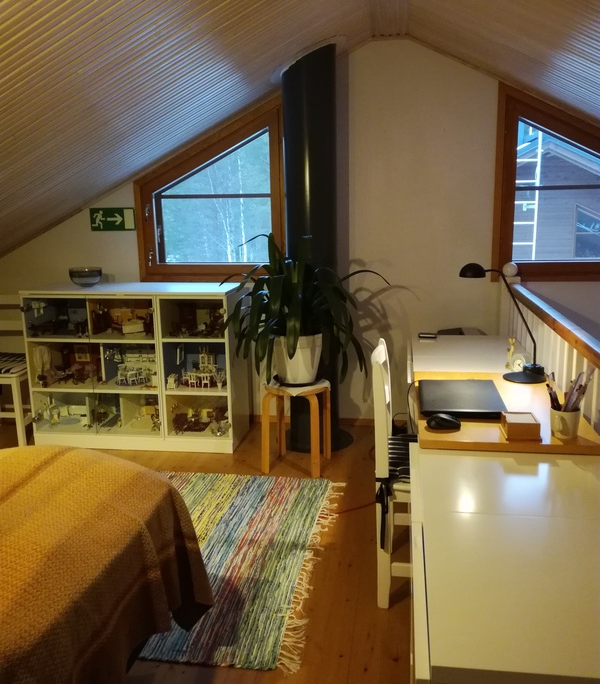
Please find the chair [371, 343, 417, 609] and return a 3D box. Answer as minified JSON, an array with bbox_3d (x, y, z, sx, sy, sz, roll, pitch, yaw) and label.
[{"bbox_3d":[0.512,0.430,2.199,0.510,0.910,0.430,1,12,9],"label":"chair"}]

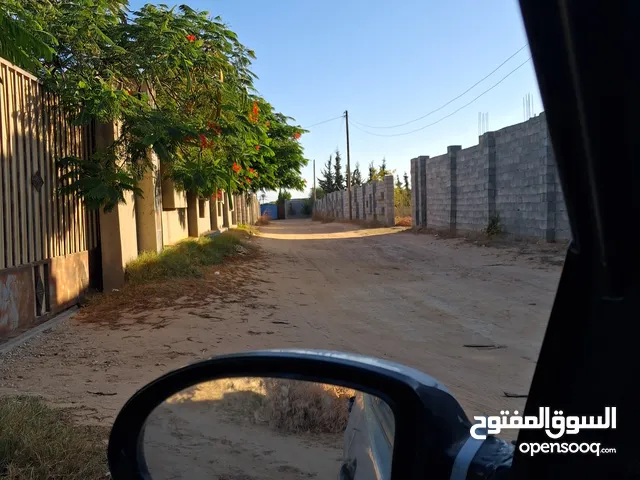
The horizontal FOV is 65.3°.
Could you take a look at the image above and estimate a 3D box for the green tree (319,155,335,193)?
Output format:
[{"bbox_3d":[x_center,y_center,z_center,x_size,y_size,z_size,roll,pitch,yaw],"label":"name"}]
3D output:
[{"bbox_3d":[1.195,-6.453,60.227,2.600,7.660,2.600,-2,3,-7],"label":"green tree"}]

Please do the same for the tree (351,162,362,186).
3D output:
[{"bbox_3d":[4.146,-5.369,54.179,2.000,6.040,2.000,-2,3,-7],"label":"tree"}]

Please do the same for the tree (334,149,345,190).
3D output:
[{"bbox_3d":[2.270,-6.617,58.242,2.000,8.160,2.000,-2,3,-7],"label":"tree"}]

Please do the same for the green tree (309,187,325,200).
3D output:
[{"bbox_3d":[-0.454,-4.800,64.119,2.600,4.000,2.600,-2,3,-7],"label":"green tree"}]

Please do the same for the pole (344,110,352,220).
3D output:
[{"bbox_3d":[2.042,-5.155,34.776,0.300,7.570,0.250,-3,3,-7],"label":"pole"}]

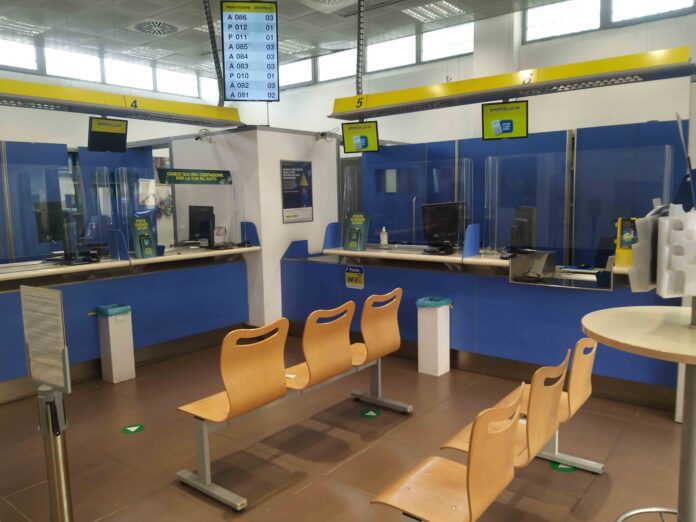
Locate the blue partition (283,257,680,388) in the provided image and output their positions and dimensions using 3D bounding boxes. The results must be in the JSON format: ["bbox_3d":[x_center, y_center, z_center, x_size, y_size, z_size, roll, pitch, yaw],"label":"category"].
[{"bbox_3d":[0.765,0.426,4.856,3.782,0.713,0.060,4,9,38],"label":"blue partition"}]

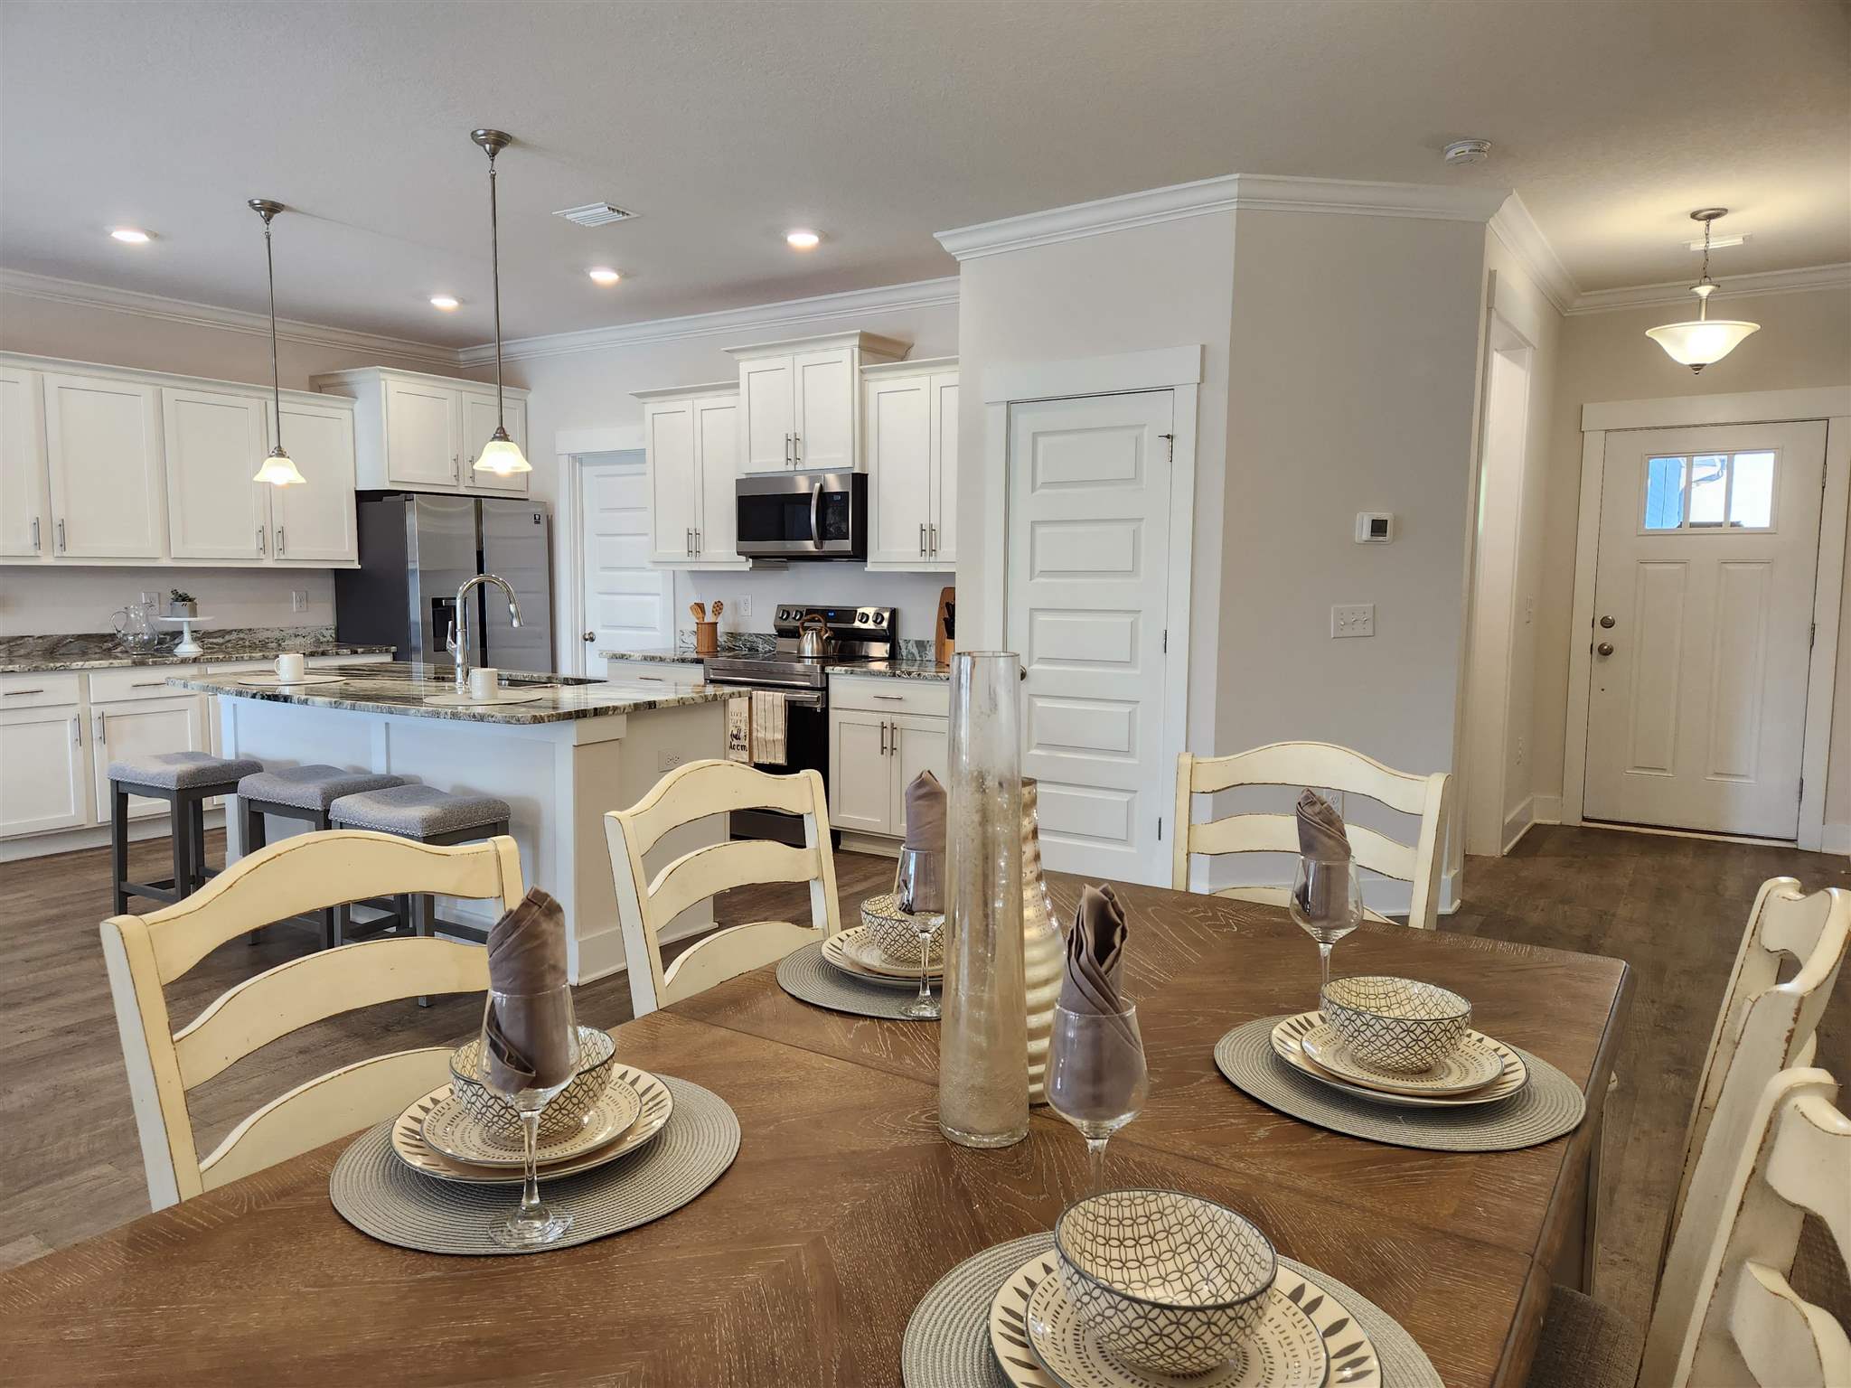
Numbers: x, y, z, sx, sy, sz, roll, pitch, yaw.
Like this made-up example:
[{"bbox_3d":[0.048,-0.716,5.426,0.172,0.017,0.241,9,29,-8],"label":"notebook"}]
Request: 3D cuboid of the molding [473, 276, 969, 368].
[{"bbox_3d":[-1.344,-2.057,6.944,4.080,0.110,0.085,4,7,34],"label":"molding"}]

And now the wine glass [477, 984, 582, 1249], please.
[{"bbox_3d":[-0.342,0.360,1.065,0.085,0.217,0.085,0,6,0],"label":"wine glass"}]

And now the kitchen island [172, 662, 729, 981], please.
[{"bbox_3d":[-1.950,0.415,4.769,2.450,0.914,1.060,4,7,34],"label":"kitchen island"}]

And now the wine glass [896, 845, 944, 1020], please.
[{"bbox_3d":[0.002,0.297,1.533,0.082,0.205,0.082,0,6,0],"label":"wine glass"}]

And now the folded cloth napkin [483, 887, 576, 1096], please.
[{"bbox_3d":[-0.338,0.254,1.051,0.074,0.183,0.072,4,7,33],"label":"folded cloth napkin"}]

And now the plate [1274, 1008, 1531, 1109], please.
[{"bbox_3d":[0.521,0.407,1.363,0.268,0.025,0.268,0,6,0],"label":"plate"}]

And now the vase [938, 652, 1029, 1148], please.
[{"bbox_3d":[0.060,0.198,1.208,0.090,0.474,0.090,0,6,0],"label":"vase"}]

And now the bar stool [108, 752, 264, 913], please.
[{"bbox_3d":[-2.854,0.551,4.787,0.505,0.635,0.350,4,7,34],"label":"bar stool"}]

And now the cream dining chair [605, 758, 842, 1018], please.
[{"bbox_3d":[-0.110,0.642,1.864,0.590,1.040,0.490,4,7,33],"label":"cream dining chair"}]

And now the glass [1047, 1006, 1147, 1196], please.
[{"bbox_3d":[0.139,0.366,1.014,0.086,0.217,0.086,0,6,0],"label":"glass"}]

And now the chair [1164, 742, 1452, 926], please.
[{"bbox_3d":[0.557,0.625,2.135,0.510,1.020,0.590,4,7,34],"label":"chair"}]

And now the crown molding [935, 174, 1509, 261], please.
[{"bbox_3d":[1.049,-1.820,4.640,2.204,0.097,0.504,2,6,15],"label":"crown molding"}]

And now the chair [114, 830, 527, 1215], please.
[{"bbox_3d":[-0.473,0.693,1.319,0.590,1.040,0.492,4,7,33],"label":"chair"}]

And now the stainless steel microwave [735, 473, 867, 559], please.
[{"bbox_3d":[-0.559,-0.900,6.325,0.760,0.420,0.410,4,7,34],"label":"stainless steel microwave"}]

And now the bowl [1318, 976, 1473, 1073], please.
[{"bbox_3d":[0.517,0.369,1.359,0.152,0.069,0.152,0,6,0],"label":"bowl"}]

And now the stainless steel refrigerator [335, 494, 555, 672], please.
[{"bbox_3d":[-2.935,-0.309,7.568,0.790,1.760,0.910,4,7,34],"label":"stainless steel refrigerator"}]

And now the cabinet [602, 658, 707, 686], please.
[{"bbox_3d":[-1.255,0.223,6.744,0.732,0.870,0.610,4,7,33],"label":"cabinet"}]

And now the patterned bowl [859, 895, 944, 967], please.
[{"bbox_3d":[-0.016,0.331,1.720,0.152,0.069,0.152,0,6,0],"label":"patterned bowl"}]

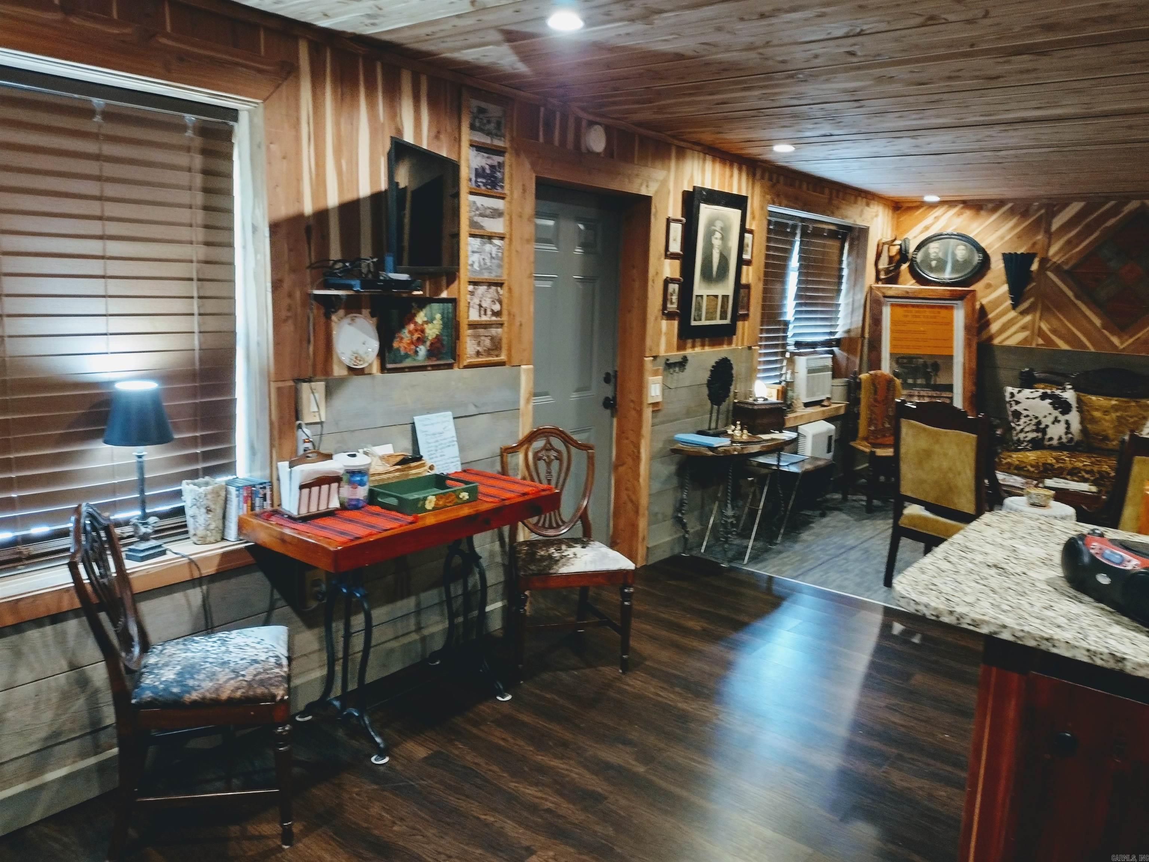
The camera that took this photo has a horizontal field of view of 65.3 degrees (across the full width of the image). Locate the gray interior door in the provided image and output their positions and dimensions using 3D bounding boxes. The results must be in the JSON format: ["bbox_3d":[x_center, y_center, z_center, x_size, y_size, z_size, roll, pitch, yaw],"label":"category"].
[{"bbox_3d":[-0.080,-0.180,4.600,0.050,2.000,0.920,9,12,37],"label":"gray interior door"}]

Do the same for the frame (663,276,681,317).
[{"bbox_3d":[0.536,-0.731,4.903,0.030,0.200,0.168,9,12,37],"label":"frame"}]

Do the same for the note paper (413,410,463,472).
[{"bbox_3d":[-0.547,0.056,3.626,0.012,0.255,0.205,-2,11,39],"label":"note paper"}]

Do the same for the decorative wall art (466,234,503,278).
[{"bbox_3d":[-0.371,-0.720,3.737,0.018,0.163,0.214,9,12,37],"label":"decorative wall art"}]

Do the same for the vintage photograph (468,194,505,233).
[{"bbox_3d":[-0.365,-0.895,3.707,0.018,0.143,0.216,9,12,37],"label":"vintage photograph"}]

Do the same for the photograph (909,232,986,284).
[{"bbox_3d":[3.023,-1.400,7.250,0.575,0.405,0.060,9,12,37],"label":"photograph"}]

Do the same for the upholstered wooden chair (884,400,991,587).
[{"bbox_3d":[2.024,0.378,4.691,0.520,1.030,0.520,-2,10,-25],"label":"upholstered wooden chair"}]

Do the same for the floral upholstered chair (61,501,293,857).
[{"bbox_3d":[-1.099,0.660,2.595,0.535,0.945,0.520,-1,10,-17],"label":"floral upholstered chair"}]

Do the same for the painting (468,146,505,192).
[{"bbox_3d":[-0.359,-1.071,3.677,0.018,0.159,0.210,9,12,37],"label":"painting"}]

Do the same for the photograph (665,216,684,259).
[{"bbox_3d":[0.547,-1.041,4.850,0.030,0.197,0.165,9,12,37],"label":"photograph"}]

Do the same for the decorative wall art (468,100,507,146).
[{"bbox_3d":[-0.347,-1.249,3.641,0.020,0.160,0.205,9,12,37],"label":"decorative wall art"}]

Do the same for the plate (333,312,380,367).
[{"bbox_3d":[-0.785,-0.325,3.257,0.025,0.205,0.207,9,12,37],"label":"plate"}]

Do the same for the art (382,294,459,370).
[{"bbox_3d":[-0.610,-0.378,3.492,0.030,0.283,0.387,9,12,37],"label":"art"}]

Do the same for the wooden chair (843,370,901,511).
[{"bbox_3d":[2.346,0.074,6.698,0.470,1.000,0.470,-1,10,-16],"label":"wooden chair"}]

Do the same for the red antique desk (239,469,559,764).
[{"bbox_3d":[-0.605,0.648,3.259,0.547,0.787,1.045,9,12,37],"label":"red antique desk"}]

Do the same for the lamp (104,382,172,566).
[{"bbox_3d":[-1.342,0.130,2.786,0.215,0.545,0.215,9,12,37],"label":"lamp"}]

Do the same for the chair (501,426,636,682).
[{"bbox_3d":[-0.060,0.495,3.812,0.490,0.960,0.535,-1,10,-18],"label":"chair"}]

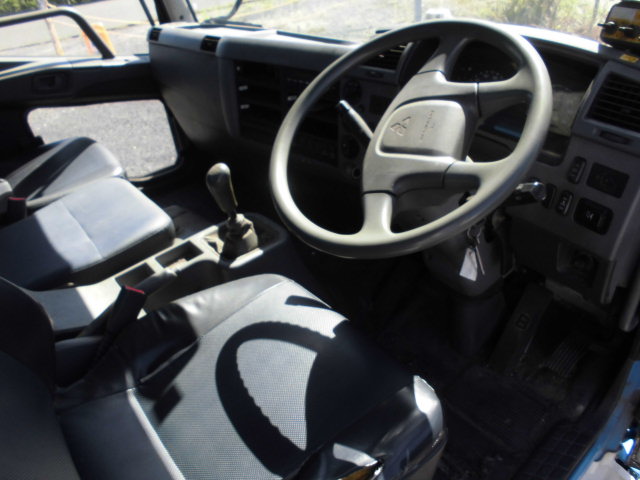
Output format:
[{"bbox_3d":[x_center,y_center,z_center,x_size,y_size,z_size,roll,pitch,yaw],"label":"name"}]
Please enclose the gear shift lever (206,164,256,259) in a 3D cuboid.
[{"bbox_3d":[-0.188,-0.068,1.008,0.085,0.215,0.085,-30,39,-27],"label":"gear shift lever"}]

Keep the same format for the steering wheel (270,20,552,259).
[{"bbox_3d":[0.122,-0.152,0.732,0.426,0.100,0.426,-51,49,-5],"label":"steering wheel"}]

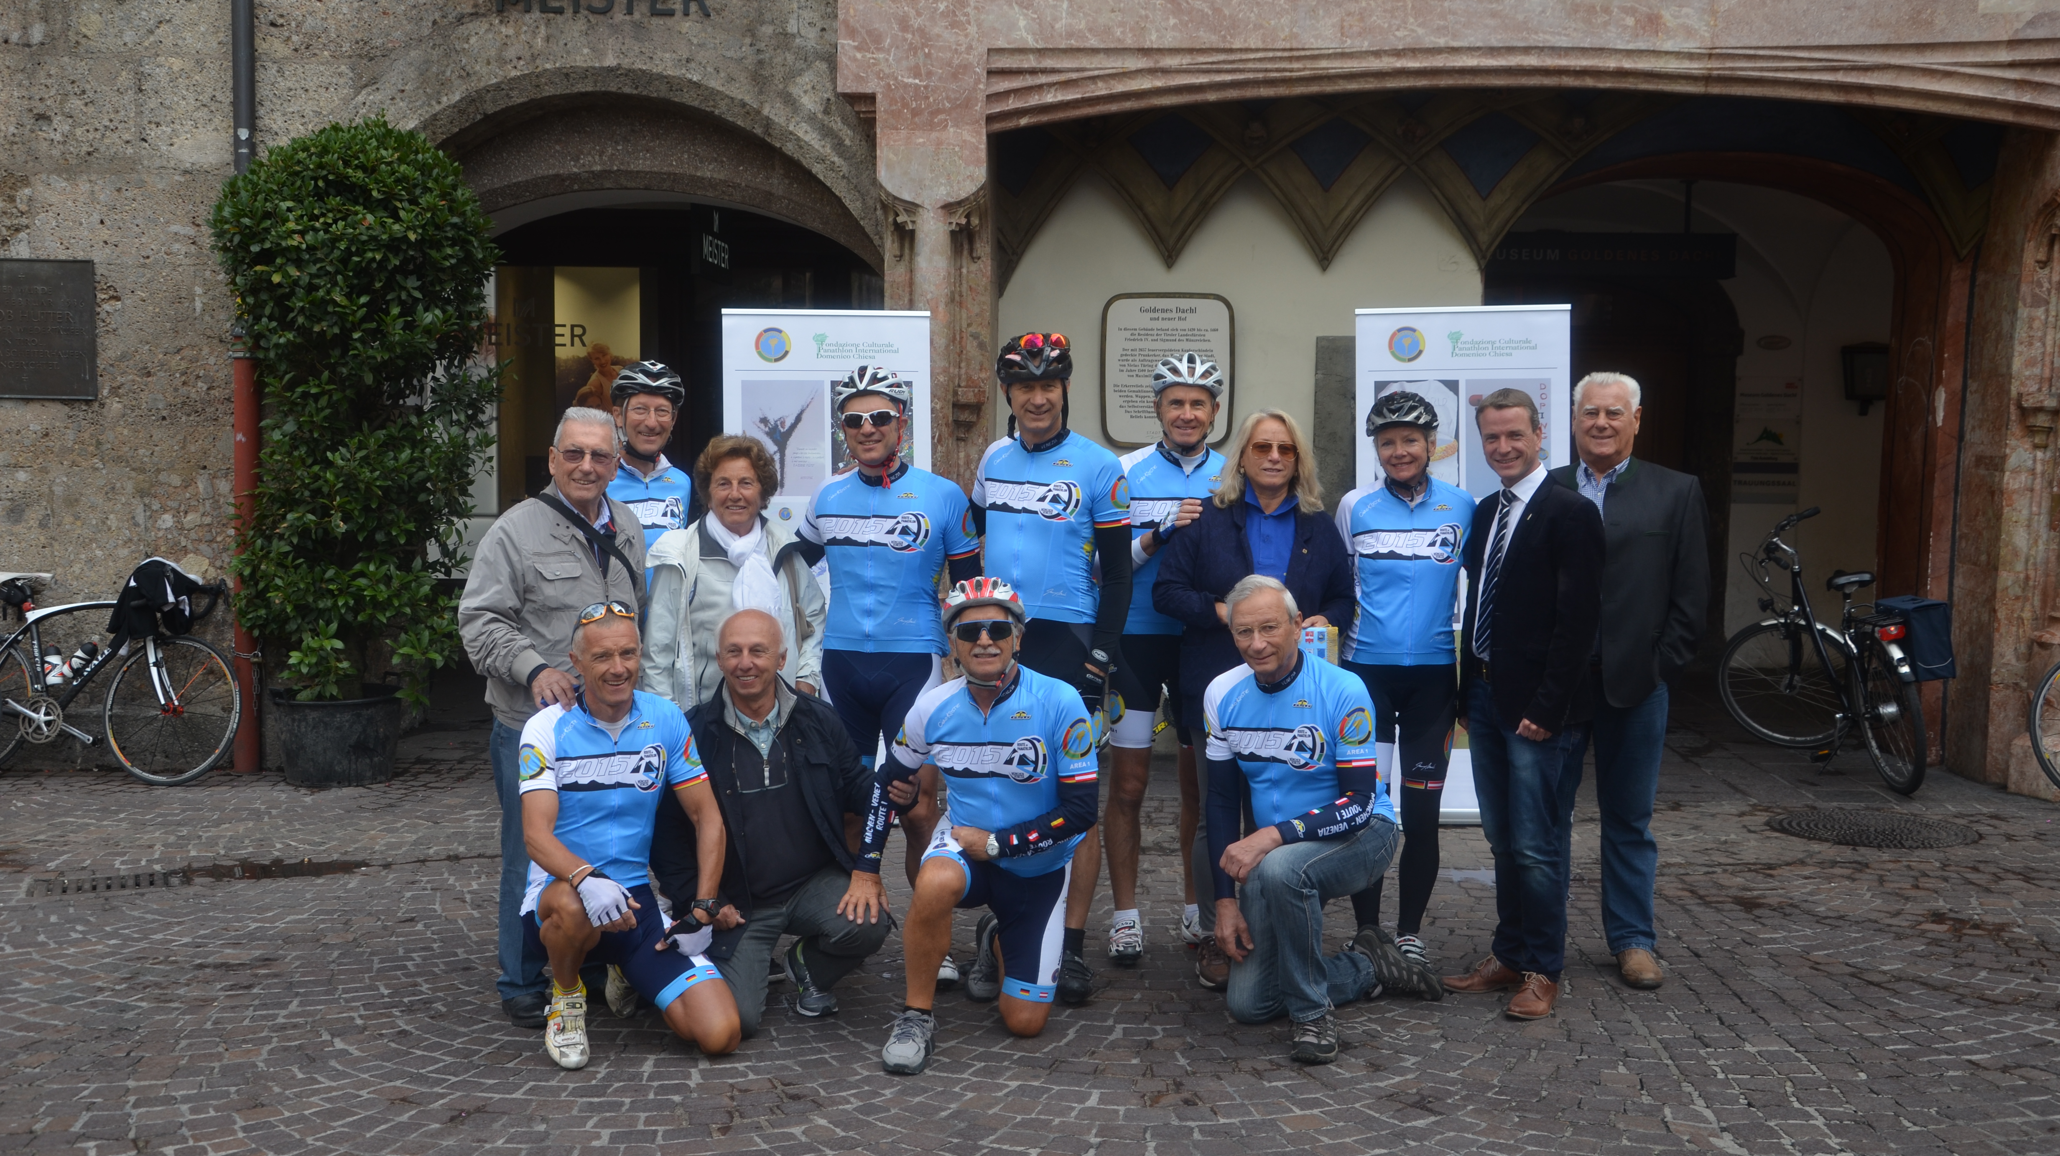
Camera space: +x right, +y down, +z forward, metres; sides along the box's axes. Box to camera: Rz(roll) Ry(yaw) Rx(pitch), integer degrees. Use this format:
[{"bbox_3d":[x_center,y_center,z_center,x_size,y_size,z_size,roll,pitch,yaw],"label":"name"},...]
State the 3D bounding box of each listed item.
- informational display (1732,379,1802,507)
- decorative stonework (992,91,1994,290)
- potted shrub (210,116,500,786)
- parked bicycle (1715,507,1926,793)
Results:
[{"bbox_3d":[4.535,-0.838,13.724,0.395,0.770,0.030,1,5,3],"label":"informational display"},{"bbox_3d":[2.141,-1.765,10.092,4.600,0.900,0.700,1,5,2],"label":"decorative stonework"},{"bbox_3d":[-2.927,-0.544,9.608,1.220,2.880,1.100,0,5,0],"label":"potted shrub"},{"bbox_3d":[3.678,0.311,10.214,0.620,1.160,1.650,0,5,-5],"label":"parked bicycle"}]

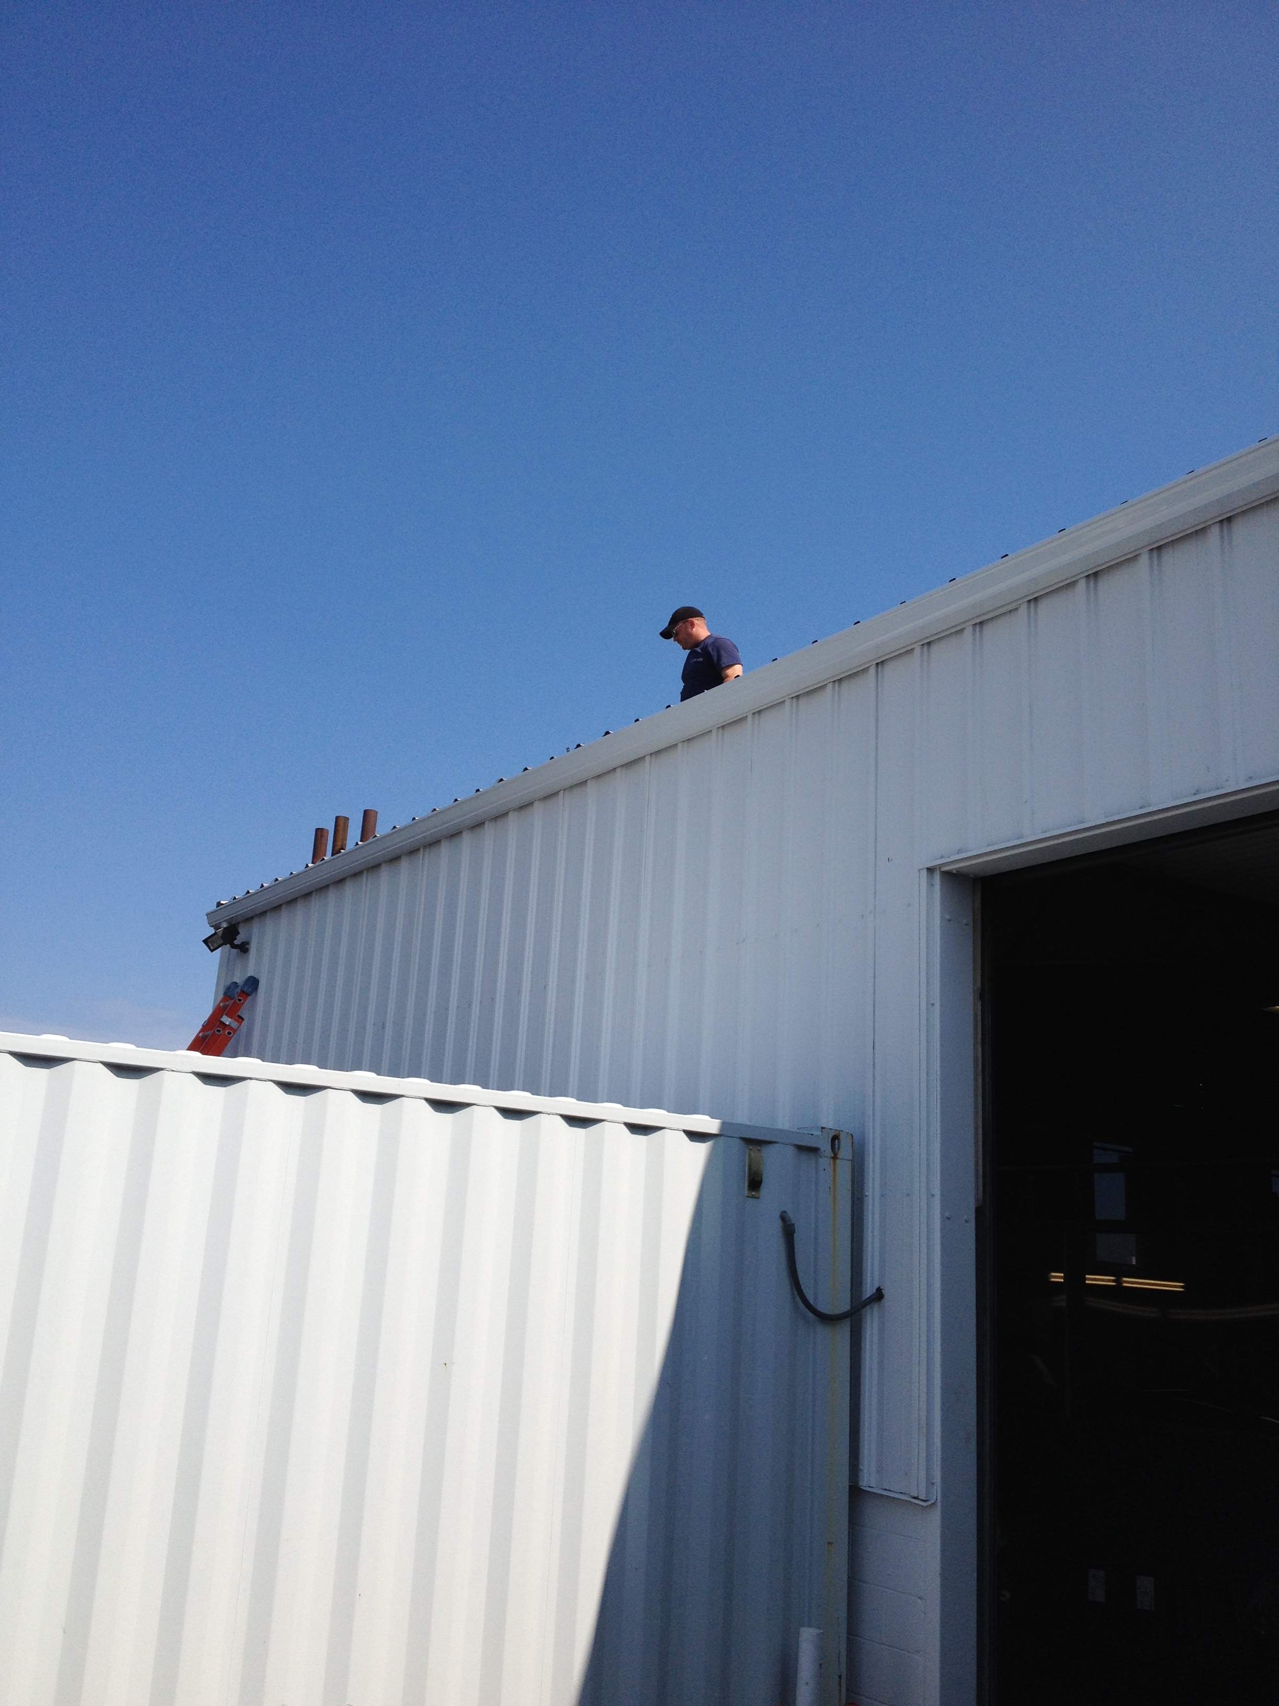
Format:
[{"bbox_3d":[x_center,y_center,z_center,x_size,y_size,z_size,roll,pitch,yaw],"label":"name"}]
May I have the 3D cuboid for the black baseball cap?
[{"bbox_3d":[0.241,-1.342,10.000,0.270,0.140,0.175,-20,-12,-13],"label":"black baseball cap"}]

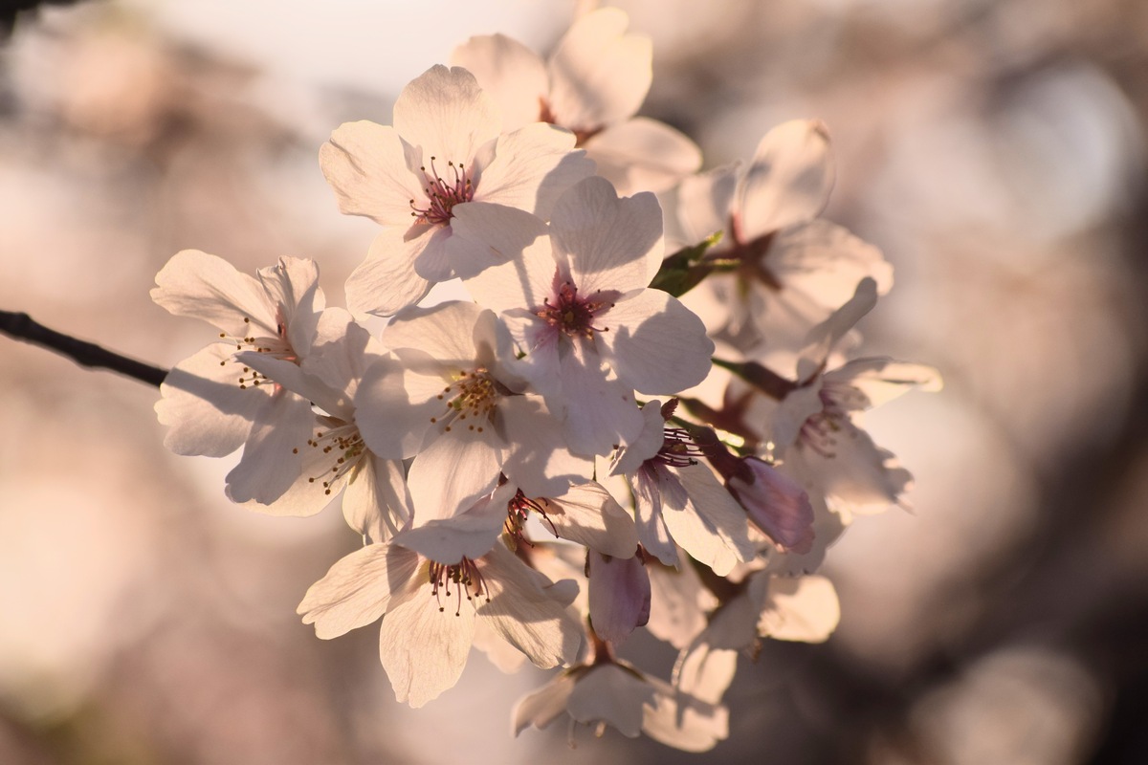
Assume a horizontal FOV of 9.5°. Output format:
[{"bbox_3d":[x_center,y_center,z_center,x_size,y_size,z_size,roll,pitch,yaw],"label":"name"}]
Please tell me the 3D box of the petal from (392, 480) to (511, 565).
[{"bbox_3d":[-0.015,0.017,0.868,0.015,0.011,0.008,0,0,0],"label":"petal"}]

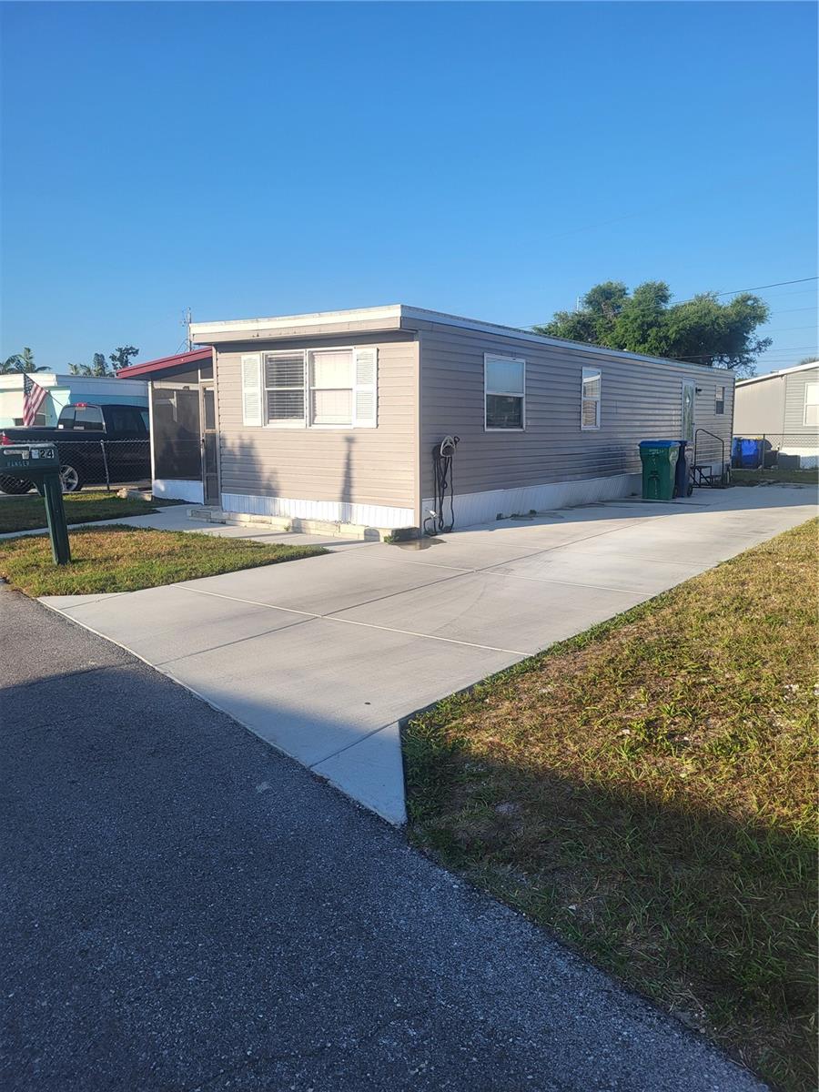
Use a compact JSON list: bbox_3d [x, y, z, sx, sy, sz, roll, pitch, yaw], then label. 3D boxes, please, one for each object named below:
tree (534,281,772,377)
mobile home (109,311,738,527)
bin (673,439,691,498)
[{"bbox_3d":[10.991,-8.127,37.673,10.499,7.825,9.764,3,9,16],"label":"tree"},{"bbox_3d":[1.874,-2.684,17.901,6.150,2.870,15.450,6,10,35],"label":"mobile home"},{"bbox_3d":[5.374,-1.569,16.547,0.620,1.100,0.740,5,10,30],"label":"bin"}]

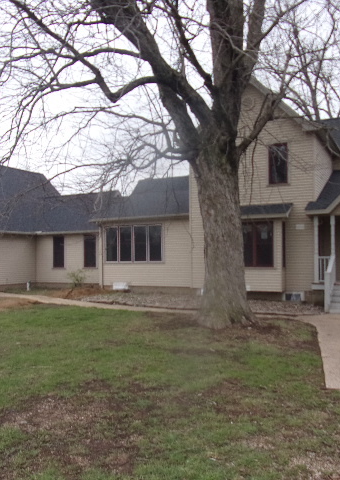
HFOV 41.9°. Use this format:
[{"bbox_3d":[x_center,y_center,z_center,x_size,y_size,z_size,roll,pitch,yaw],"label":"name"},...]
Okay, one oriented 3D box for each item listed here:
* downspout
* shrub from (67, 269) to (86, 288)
[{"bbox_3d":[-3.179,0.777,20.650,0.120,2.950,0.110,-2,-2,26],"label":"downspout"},{"bbox_3d":[-4.636,1.909,22.000,0.980,0.980,0.900,0,-2,-12],"label":"shrub"}]

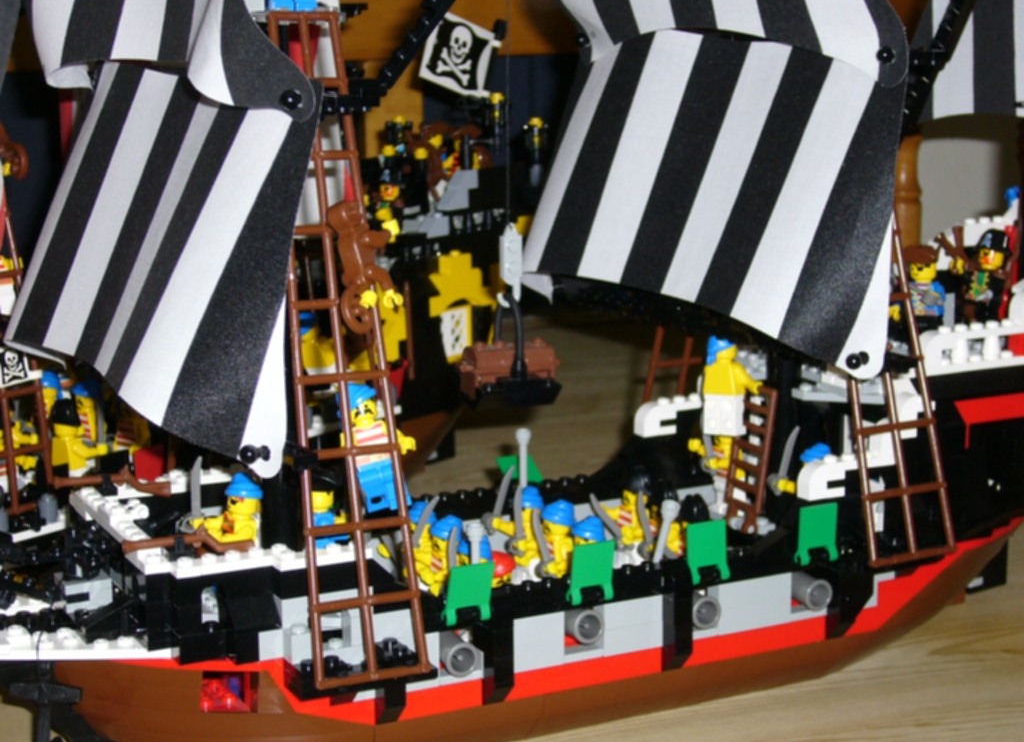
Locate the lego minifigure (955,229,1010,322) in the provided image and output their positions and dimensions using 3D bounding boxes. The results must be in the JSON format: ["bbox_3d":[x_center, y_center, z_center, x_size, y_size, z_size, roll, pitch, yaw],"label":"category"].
[{"bbox_3d":[0.190,-0.034,0.787,0.013,0.045,0.020,-10,14,-43],"label":"lego minifigure"}]

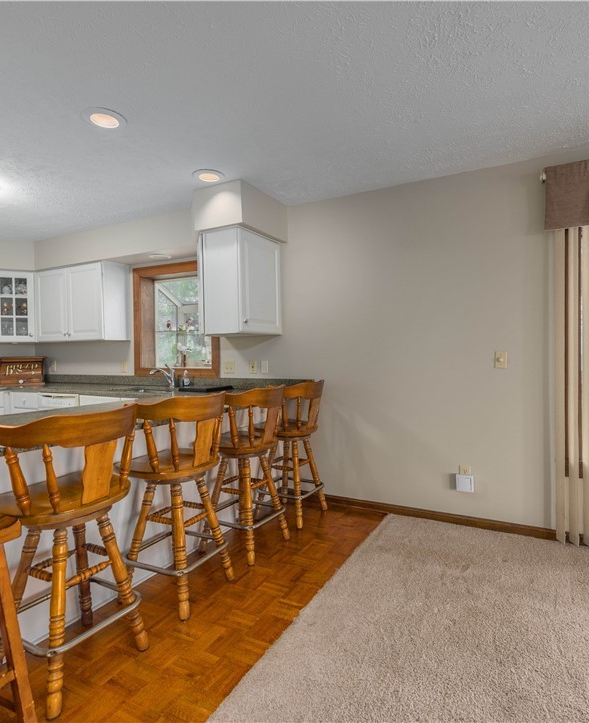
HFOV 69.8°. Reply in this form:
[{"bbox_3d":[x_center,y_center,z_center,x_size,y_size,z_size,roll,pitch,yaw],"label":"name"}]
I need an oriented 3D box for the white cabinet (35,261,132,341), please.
[{"bbox_3d":[-2.297,-0.600,4.564,1.105,0.770,0.319,0,1,28],"label":"white cabinet"}]

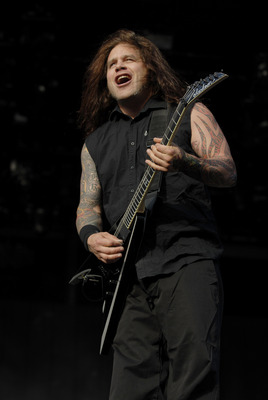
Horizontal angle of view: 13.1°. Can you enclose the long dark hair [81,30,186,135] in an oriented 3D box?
[{"bbox_3d":[-0.004,-0.405,4.050,0.330,0.350,0.260,-5,-12,25],"label":"long dark hair"}]

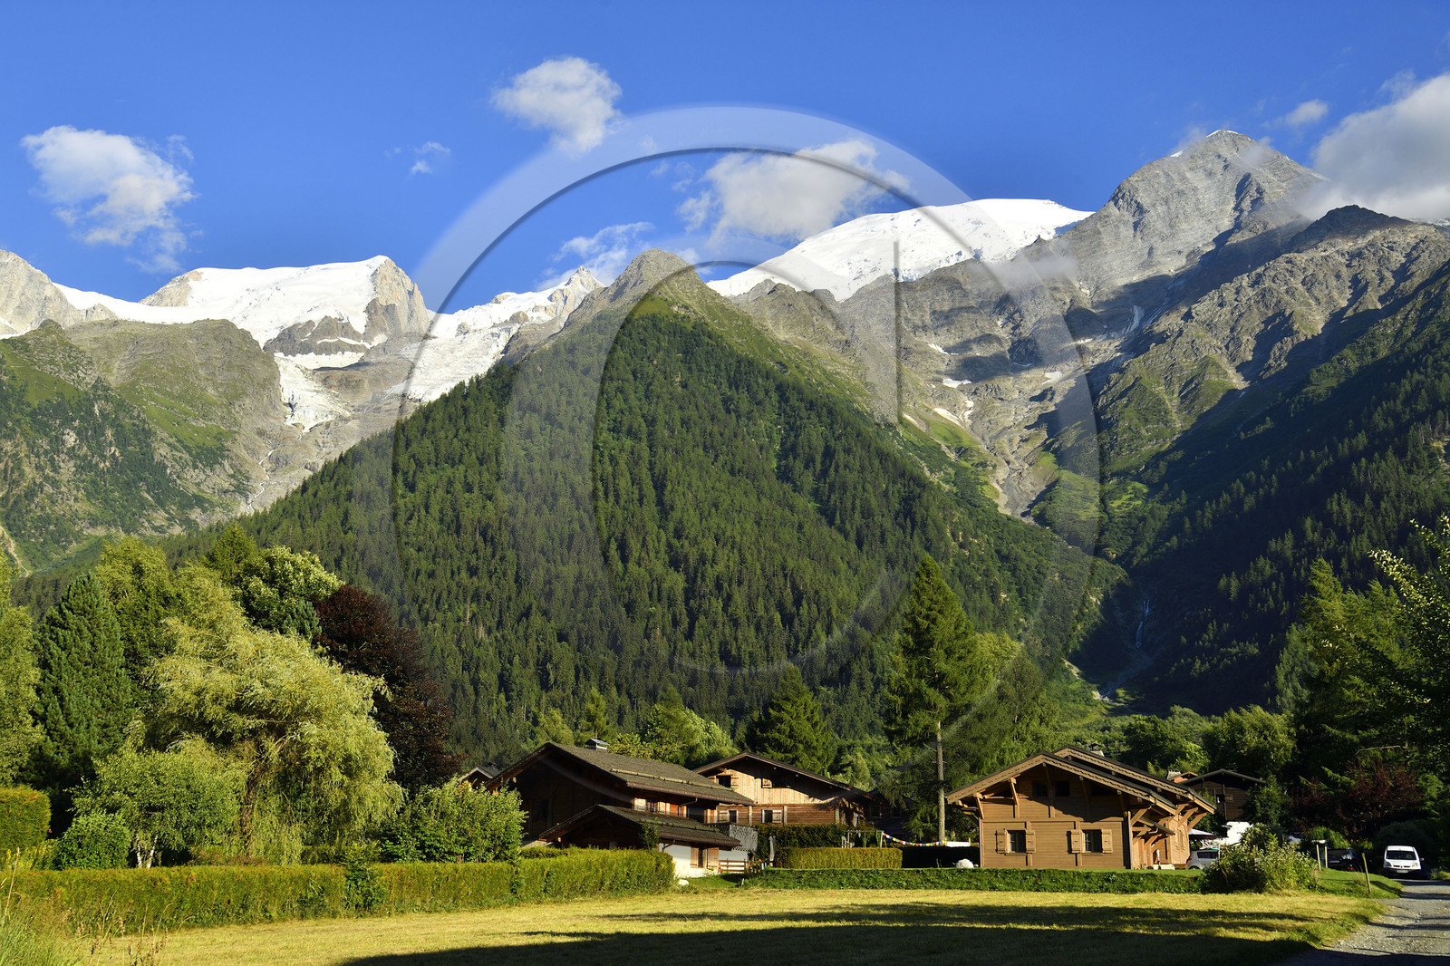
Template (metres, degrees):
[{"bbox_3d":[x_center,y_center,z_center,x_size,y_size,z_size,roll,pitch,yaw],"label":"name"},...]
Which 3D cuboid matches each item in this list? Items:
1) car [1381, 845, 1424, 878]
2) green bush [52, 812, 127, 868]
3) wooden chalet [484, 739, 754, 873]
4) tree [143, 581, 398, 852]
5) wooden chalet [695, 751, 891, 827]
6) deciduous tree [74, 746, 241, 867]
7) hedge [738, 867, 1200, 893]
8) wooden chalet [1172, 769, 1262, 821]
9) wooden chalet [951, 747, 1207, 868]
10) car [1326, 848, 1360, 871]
[{"bbox_3d":[34.112,19.140,76.761,1.680,1.820,4.000,-7,-17,25],"label":"car"},{"bbox_3d":[-16.053,9.575,38.672,1.850,2.500,1.800,6,-16,-19],"label":"green bush"},{"bbox_3d":[-6.798,20.284,93.925,11.000,7.600,15.000,-8,-18,30],"label":"wooden chalet"},{"bbox_3d":[-15.458,8.624,53.284,8.800,10.618,8.800,0,-14,0],"label":"tree"},{"bbox_3d":[3.914,22.665,109.000,15.500,7.200,12.000,-3,-14,12],"label":"wooden chalet"},{"bbox_3d":[-17.002,10.165,45.384,4.700,4.700,4.600,6,-16,-19],"label":"deciduous tree"},{"bbox_3d":[9.578,15.238,58.586,17.256,0.850,1.000,0,-15,3],"label":"hedge"},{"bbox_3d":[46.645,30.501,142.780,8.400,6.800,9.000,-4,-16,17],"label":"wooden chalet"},{"bbox_3d":[18.879,17.382,80.791,11.400,6.100,10.500,-7,-17,27],"label":"wooden chalet"},{"bbox_3d":[32.990,20.292,81.803,1.750,1.500,4.100,-4,-16,16],"label":"car"}]

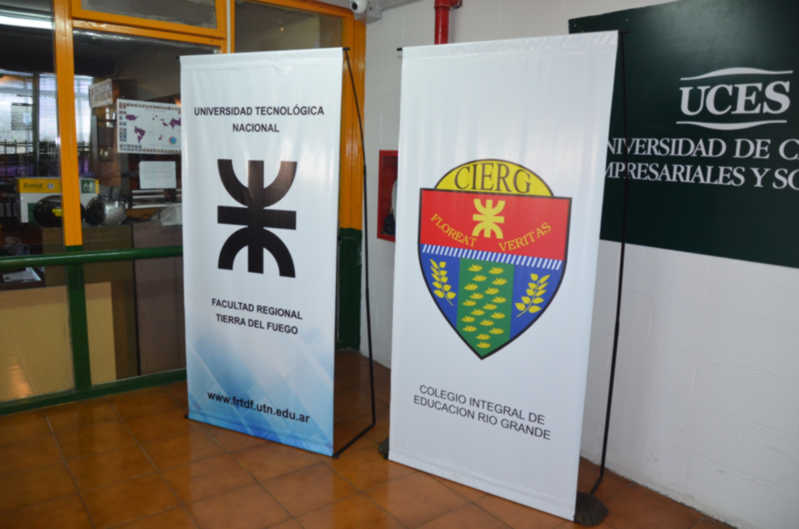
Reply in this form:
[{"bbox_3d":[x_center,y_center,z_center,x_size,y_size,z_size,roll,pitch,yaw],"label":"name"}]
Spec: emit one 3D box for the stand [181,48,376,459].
[{"bbox_3d":[-0.618,-0.074,3.114,0.950,1.910,0.430,6,10,23],"label":"stand"}]

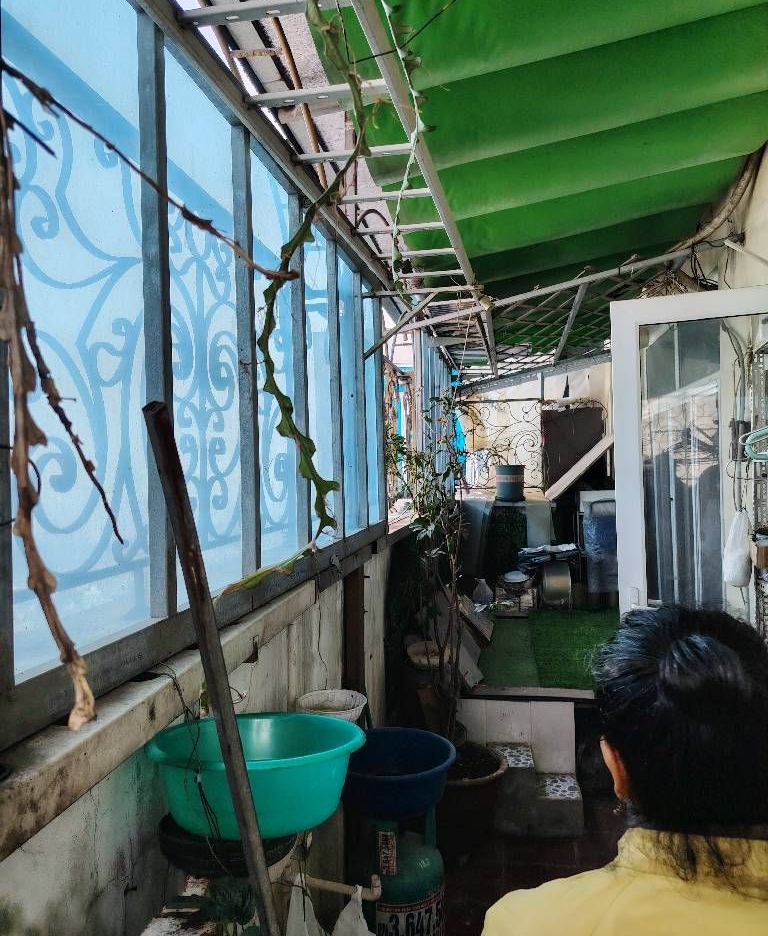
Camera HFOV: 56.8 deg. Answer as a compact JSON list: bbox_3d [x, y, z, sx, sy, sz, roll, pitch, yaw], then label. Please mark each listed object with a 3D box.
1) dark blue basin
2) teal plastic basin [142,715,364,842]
[{"bbox_3d":[0.037,1.083,2.500,0.432,0.176,0.432,0,0,0],"label":"dark blue basin"},{"bbox_3d":[-0.275,0.674,1.558,0.467,0.170,0.467,0,-8,0],"label":"teal plastic basin"}]

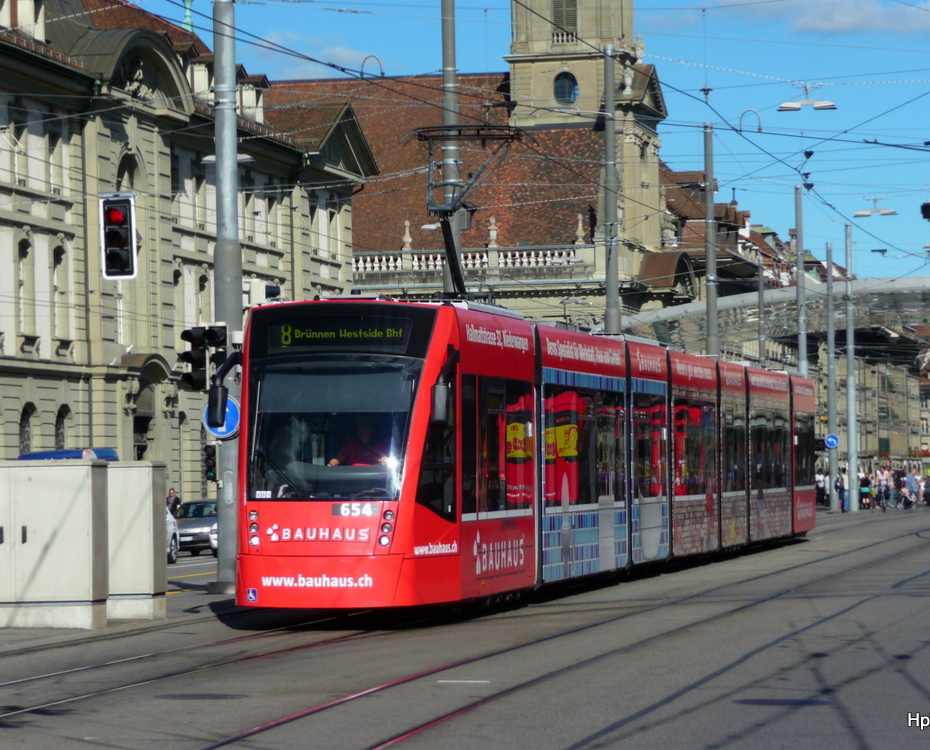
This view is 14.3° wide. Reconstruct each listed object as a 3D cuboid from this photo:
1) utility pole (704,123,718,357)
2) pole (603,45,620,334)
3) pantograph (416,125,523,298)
[{"bbox_3d":[6.500,-1.246,97.000,0.330,10.800,0.330,-1,-1,11],"label":"utility pole"},{"bbox_3d":[3.273,-1.885,82.000,0.370,10.900,0.370,-1,-1,11],"label":"pole"},{"bbox_3d":[-0.018,-1.960,44.200,1.500,2.120,1.600,-1,-1,11],"label":"pantograph"}]

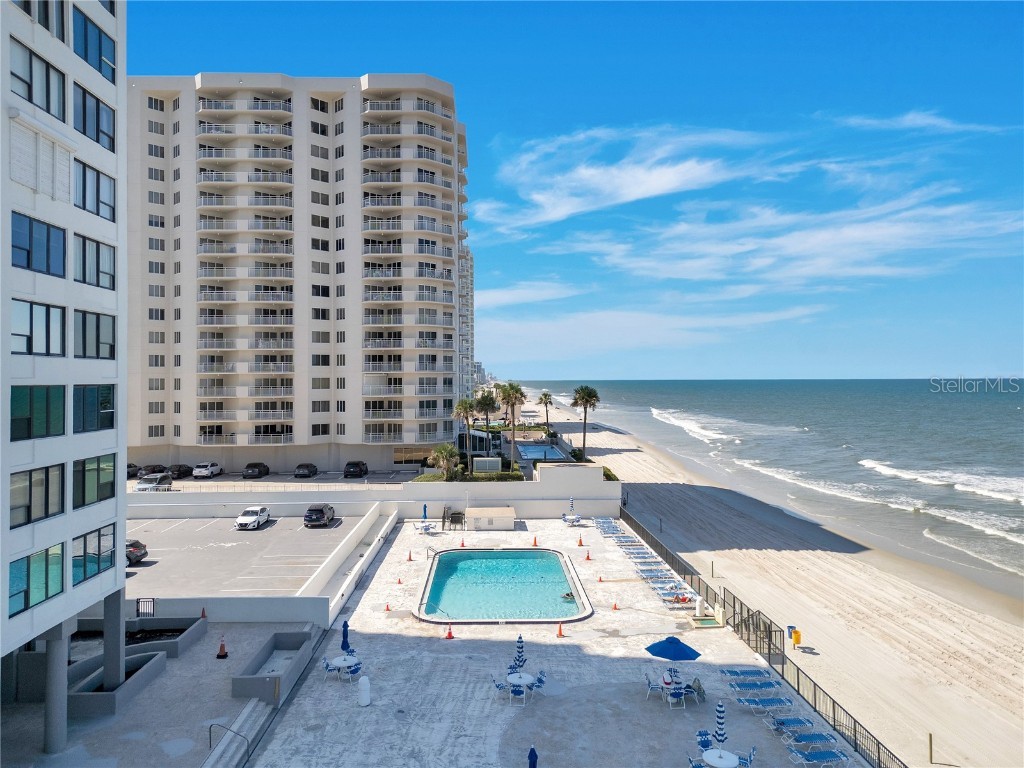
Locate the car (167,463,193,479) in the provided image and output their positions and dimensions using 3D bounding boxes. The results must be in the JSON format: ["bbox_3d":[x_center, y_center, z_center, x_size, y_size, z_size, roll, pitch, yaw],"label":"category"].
[{"bbox_3d":[-36.050,9.631,78.400,1.830,1.440,4.750,0,0,-2],"label":"car"}]

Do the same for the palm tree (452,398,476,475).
[{"bbox_3d":[-5.185,5.812,77.500,2.700,8.569,2.700,0,0,-3],"label":"palm tree"}]

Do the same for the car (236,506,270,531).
[{"bbox_3d":[-21.785,11.208,60.192,1.850,1.450,4.850,0,0,-3],"label":"car"}]

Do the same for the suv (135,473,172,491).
[{"bbox_3d":[-33.750,9.594,66.600,1.870,1.670,4.600,0,0,-2],"label":"suv"}]

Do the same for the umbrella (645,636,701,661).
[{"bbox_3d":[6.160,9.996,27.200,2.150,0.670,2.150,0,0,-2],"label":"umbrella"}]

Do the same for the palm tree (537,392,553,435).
[{"bbox_3d":[6.317,5.782,138.000,3.000,8.261,3.000,0,0,-3],"label":"palm tree"}]

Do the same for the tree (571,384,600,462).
[{"bbox_3d":[8.950,5.331,87.500,3.600,10.200,3.600,0,0,-2],"label":"tree"}]

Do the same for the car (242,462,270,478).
[{"bbox_3d":[-27.965,9.427,78.270,1.880,1.480,4.850,0,0,-3],"label":"car"}]

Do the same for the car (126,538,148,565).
[{"bbox_3d":[-26.600,11.199,46.800,4.550,1.500,1.830,0,0,-3],"label":"car"}]

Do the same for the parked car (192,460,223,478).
[{"bbox_3d":[-33.357,9.360,78.299,1.880,1.650,4.650,0,0,-3],"label":"parked car"}]

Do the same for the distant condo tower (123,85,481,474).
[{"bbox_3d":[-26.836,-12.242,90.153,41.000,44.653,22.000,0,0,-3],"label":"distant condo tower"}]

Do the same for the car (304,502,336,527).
[{"bbox_3d":[-16.331,11.081,60.815,1.870,1.660,4.650,0,0,-3],"label":"car"}]

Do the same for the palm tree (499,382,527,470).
[{"bbox_3d":[0.150,4.423,65.300,2.600,9.200,2.600,0,0,-2],"label":"palm tree"}]

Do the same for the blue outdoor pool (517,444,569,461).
[{"bbox_3d":[4.100,10.791,105.500,6.000,1.350,20.300,0,0,-2],"label":"blue outdoor pool"}]

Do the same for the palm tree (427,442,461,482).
[{"bbox_3d":[-6.300,7.191,65.800,3.100,3.700,3.100,0,0,-2],"label":"palm tree"}]

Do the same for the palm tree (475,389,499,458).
[{"bbox_3d":[-3.088,5.263,89.500,3.000,9.265,3.000,0,0,-3],"label":"palm tree"}]

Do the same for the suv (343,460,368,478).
[{"bbox_3d":[-17.250,9.442,79.100,1.880,1.680,4.600,0,0,-2],"label":"suv"}]

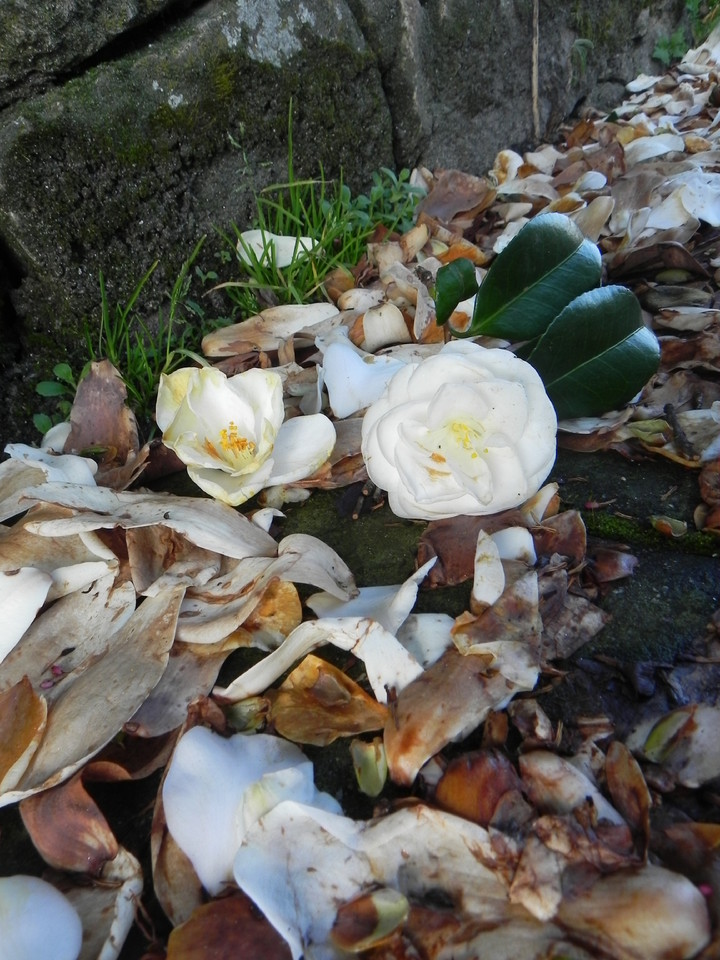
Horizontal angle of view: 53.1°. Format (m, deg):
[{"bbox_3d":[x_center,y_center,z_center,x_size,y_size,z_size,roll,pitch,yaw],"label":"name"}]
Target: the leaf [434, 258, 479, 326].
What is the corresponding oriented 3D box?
[{"bbox_3d":[0.054,-0.104,0.402,0.025,0.012,0.040,-1,62,23],"label":"leaf"}]

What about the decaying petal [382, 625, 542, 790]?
[{"bbox_3d":[0.036,0.079,0.252,0.030,0.014,0.062,38,54,25],"label":"decaying petal"}]

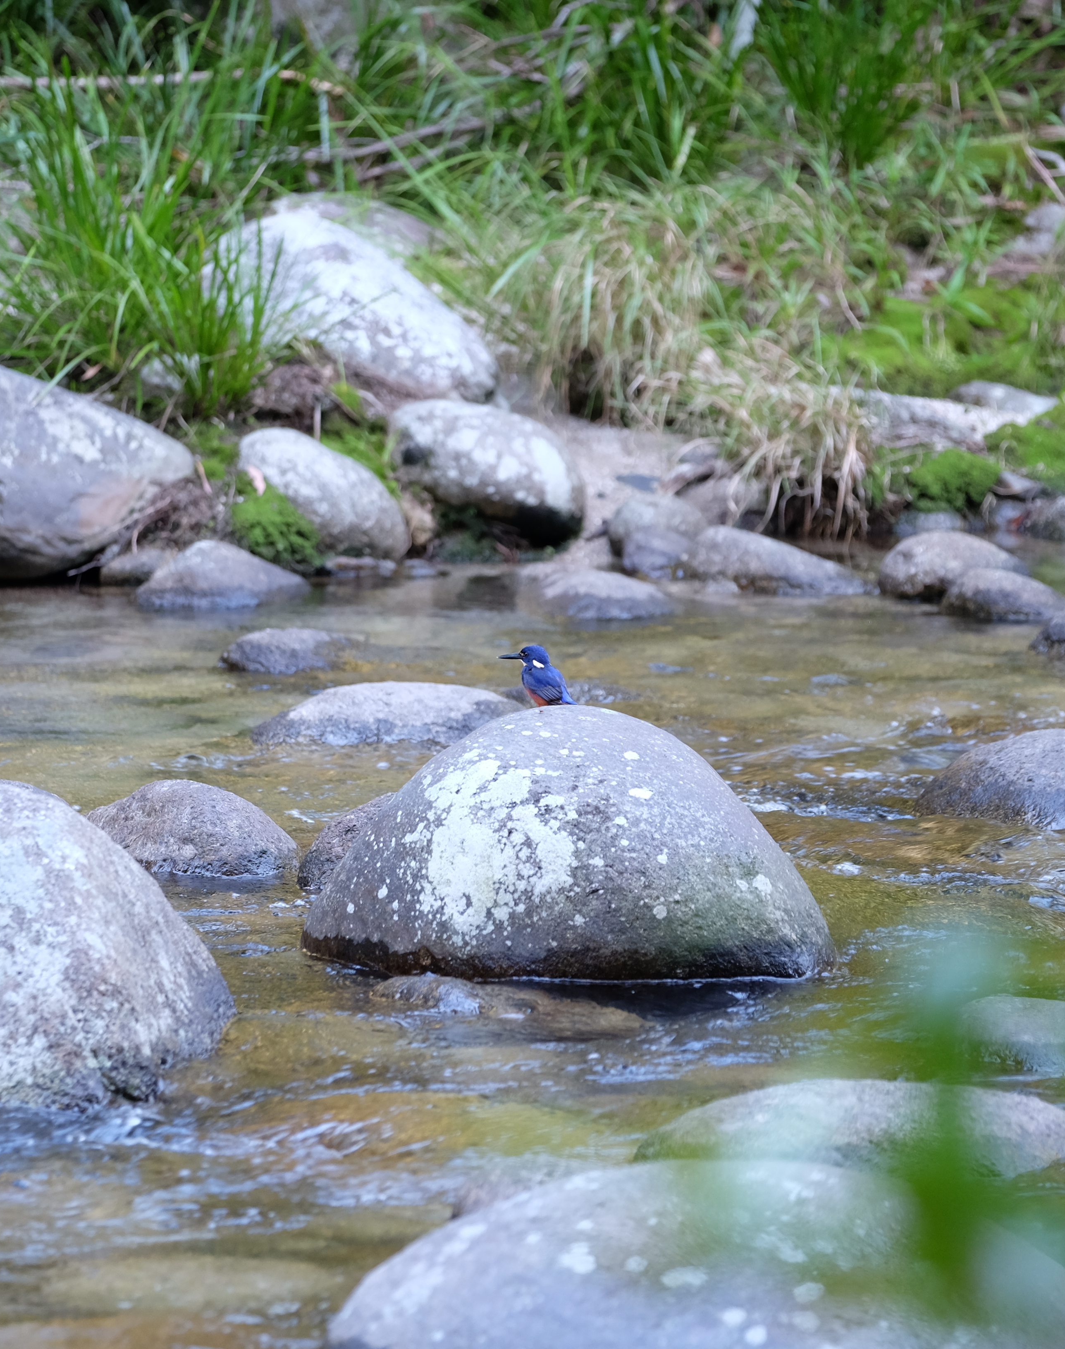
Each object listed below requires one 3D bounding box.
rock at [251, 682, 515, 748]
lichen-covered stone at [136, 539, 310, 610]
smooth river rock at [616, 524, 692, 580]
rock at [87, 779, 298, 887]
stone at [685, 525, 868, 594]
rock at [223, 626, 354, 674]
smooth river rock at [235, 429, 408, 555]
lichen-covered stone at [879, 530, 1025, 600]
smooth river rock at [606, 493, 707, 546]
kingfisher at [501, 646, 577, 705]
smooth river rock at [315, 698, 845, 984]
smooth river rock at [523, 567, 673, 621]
[{"bbox_3d":[-0.263,0.082,22.300,0.541,0.132,0.370,0,6,0],"label":"rock"},{"bbox_3d":[-0.645,-0.200,24.650,0.376,0.156,0.260,0,6,0],"label":"lichen-covered stone"},{"bbox_3d":[0.255,-0.251,24.700,0.169,0.115,0.135,0,5,0],"label":"smooth river rock"},{"bbox_3d":[-0.554,0.269,19.100,0.353,0.190,0.300,0,5,0],"label":"rock"},{"bbox_3d":[0.488,-0.225,23.650,0.360,0.135,0.240,0,6,0],"label":"stone"},{"bbox_3d":[-0.473,-0.034,22.800,0.266,0.110,0.199,0,5,0],"label":"rock"},{"bbox_3d":[-0.429,-0.373,24.200,0.350,0.260,0.280,0,6,0],"label":"smooth river rock"},{"bbox_3d":[0.836,-0.215,23.550,0.295,0.135,0.230,0,6,0],"label":"lichen-covered stone"},{"bbox_3d":[0.265,-0.305,25.000,0.218,0.149,0.185,0,5,0],"label":"smooth river rock"},{"bbox_3d":[0.010,0.005,19.300,0.135,0.108,0.058,3,7,26],"label":"kingfisher"},{"bbox_3d":[0.057,0.283,19.000,0.855,0.430,0.700,0,6,0],"label":"smooth river rock"},{"bbox_3d":[0.129,-0.153,23.250,0.300,0.100,0.220,0,6,0],"label":"smooth river rock"}]

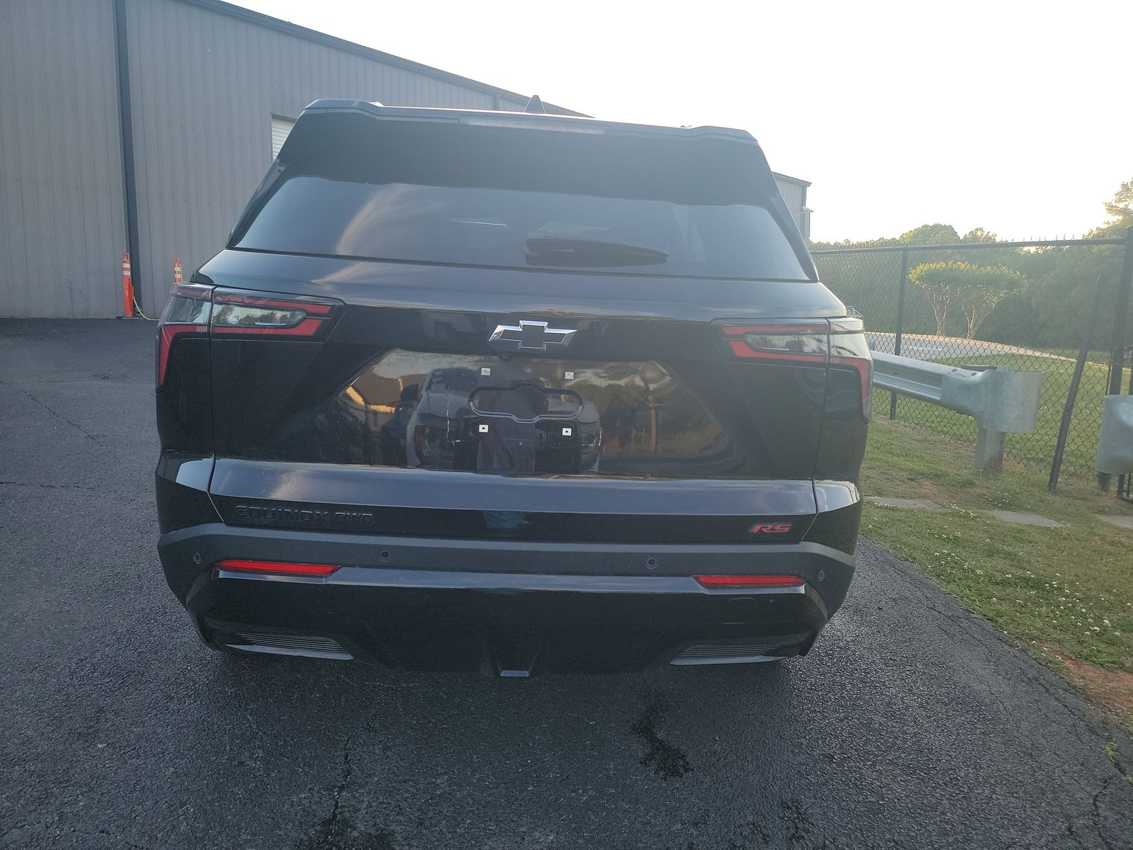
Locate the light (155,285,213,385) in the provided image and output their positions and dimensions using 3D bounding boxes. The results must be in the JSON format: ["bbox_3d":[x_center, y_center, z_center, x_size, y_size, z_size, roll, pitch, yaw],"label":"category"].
[{"bbox_3d":[-0.829,-0.193,1.705,0.190,0.240,0.180,4,8,5],"label":"light"}]

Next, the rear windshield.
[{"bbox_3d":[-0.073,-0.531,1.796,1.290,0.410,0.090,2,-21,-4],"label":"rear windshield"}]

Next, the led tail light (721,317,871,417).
[{"bbox_3d":[0.532,-0.127,1.792,0.440,0.245,0.180,1,8,-13],"label":"led tail light"}]

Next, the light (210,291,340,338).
[{"bbox_3d":[-0.606,-0.224,1.630,0.255,0.110,0.080,3,8,2],"label":"light"}]

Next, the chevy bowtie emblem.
[{"bbox_3d":[-0.068,-0.183,1.612,0.181,0.062,0.018,2,8,-4],"label":"chevy bowtie emblem"}]

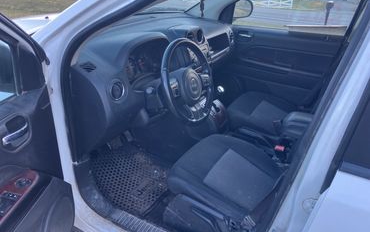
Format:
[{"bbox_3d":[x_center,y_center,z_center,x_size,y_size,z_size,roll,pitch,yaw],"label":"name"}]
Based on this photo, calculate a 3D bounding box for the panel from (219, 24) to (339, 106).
[{"bbox_3d":[0.677,-0.326,2.165,0.960,0.580,0.120,15,29,29],"label":"panel"}]

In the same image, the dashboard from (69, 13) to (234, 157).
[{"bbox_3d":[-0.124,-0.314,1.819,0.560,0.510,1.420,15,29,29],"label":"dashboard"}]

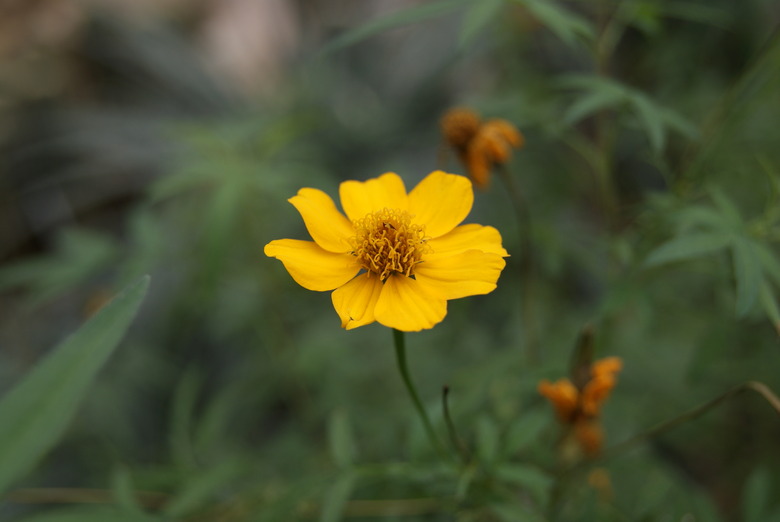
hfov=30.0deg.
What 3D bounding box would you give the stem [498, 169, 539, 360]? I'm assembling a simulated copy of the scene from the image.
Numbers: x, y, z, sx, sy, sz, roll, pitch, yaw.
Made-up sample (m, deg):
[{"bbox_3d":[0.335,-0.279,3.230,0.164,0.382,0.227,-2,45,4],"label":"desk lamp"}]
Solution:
[{"bbox_3d":[0.035,0.001,0.383,0.005,0.055,0.004,-10,11,5],"label":"stem"}]

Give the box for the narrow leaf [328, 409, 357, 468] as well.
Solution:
[{"bbox_3d":[-0.012,0.044,0.363,0.005,0.016,0.003,-11,7,-3],"label":"narrow leaf"}]

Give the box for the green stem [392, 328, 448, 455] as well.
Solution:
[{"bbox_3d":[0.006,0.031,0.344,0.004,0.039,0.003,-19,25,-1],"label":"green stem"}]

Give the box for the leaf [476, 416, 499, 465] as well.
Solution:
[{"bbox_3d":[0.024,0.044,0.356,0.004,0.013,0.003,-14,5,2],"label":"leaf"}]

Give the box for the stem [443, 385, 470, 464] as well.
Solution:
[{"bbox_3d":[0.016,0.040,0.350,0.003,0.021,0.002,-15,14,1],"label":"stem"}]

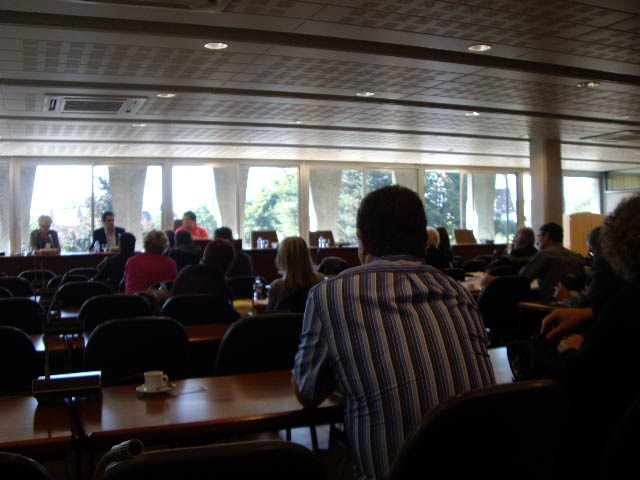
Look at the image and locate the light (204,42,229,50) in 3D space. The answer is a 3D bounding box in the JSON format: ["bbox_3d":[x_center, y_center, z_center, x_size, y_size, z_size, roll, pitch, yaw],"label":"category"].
[{"bbox_3d":[-0.696,-1.322,4.721,0.165,0.050,0.165,-1,1,-23],"label":"light"}]

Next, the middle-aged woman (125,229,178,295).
[{"bbox_3d":[-1.400,0.557,5.763,0.490,1.268,0.720,-1,1,-23],"label":"middle-aged woman"}]

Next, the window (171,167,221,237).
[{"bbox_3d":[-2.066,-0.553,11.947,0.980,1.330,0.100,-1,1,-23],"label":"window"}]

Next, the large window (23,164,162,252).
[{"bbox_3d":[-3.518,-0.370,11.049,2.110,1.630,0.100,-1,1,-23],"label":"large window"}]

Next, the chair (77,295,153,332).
[{"bbox_3d":[-1.312,0.781,4.523,0.480,0.900,0.550,-1,1,-17],"label":"chair"}]

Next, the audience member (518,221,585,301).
[{"bbox_3d":[1.765,0.505,5.622,0.520,1.284,0.720,-1,1,-40],"label":"audience member"}]

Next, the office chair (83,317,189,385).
[{"bbox_3d":[-0.853,0.778,3.253,0.480,0.900,0.550,-1,1,-17],"label":"office chair"}]

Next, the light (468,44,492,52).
[{"bbox_3d":[1.135,-1.356,4.970,0.155,0.040,0.155,-1,1,0],"label":"light"}]

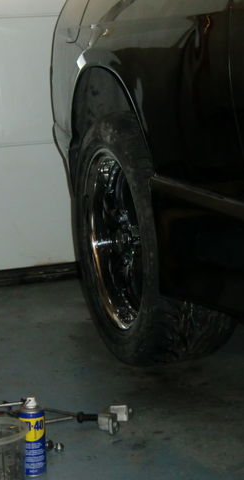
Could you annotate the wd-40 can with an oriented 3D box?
[{"bbox_3d":[-0.182,0.396,2.050,0.053,0.160,0.053,-3,12,-6],"label":"wd-40 can"}]

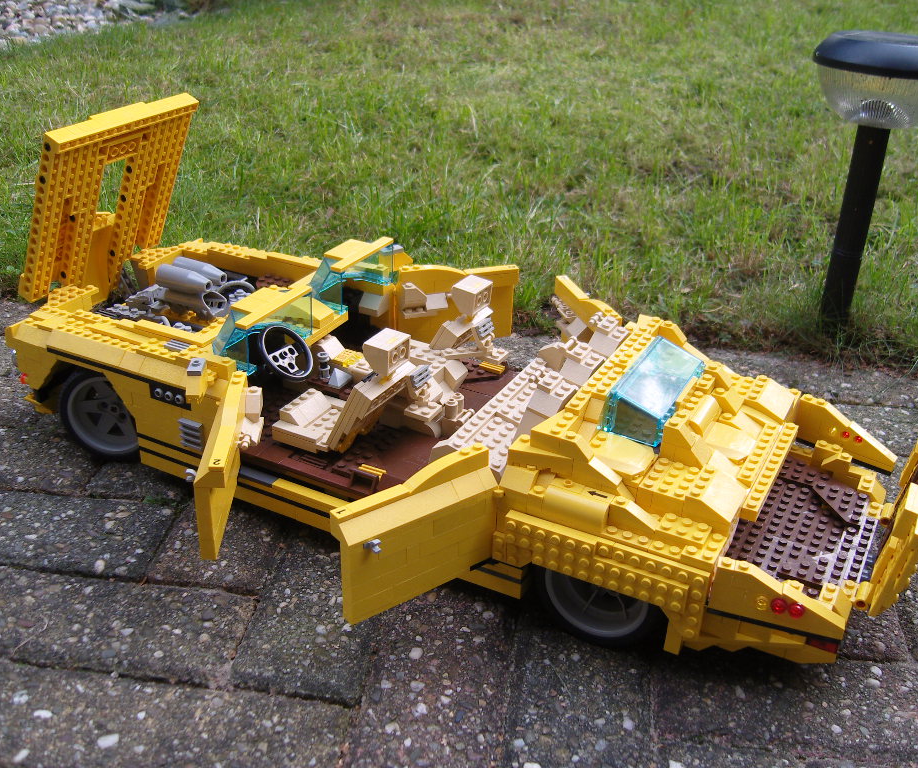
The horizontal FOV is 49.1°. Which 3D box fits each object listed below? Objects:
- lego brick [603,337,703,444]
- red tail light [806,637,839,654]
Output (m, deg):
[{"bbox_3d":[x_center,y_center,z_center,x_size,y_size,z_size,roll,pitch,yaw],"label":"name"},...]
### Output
[{"bbox_3d":[0.109,0.002,0.560,0.035,0.026,0.075,15,32,25],"label":"lego brick"},{"bbox_3d":[0.173,0.121,0.475,0.015,0.006,0.009,10,30,17],"label":"red tail light"}]

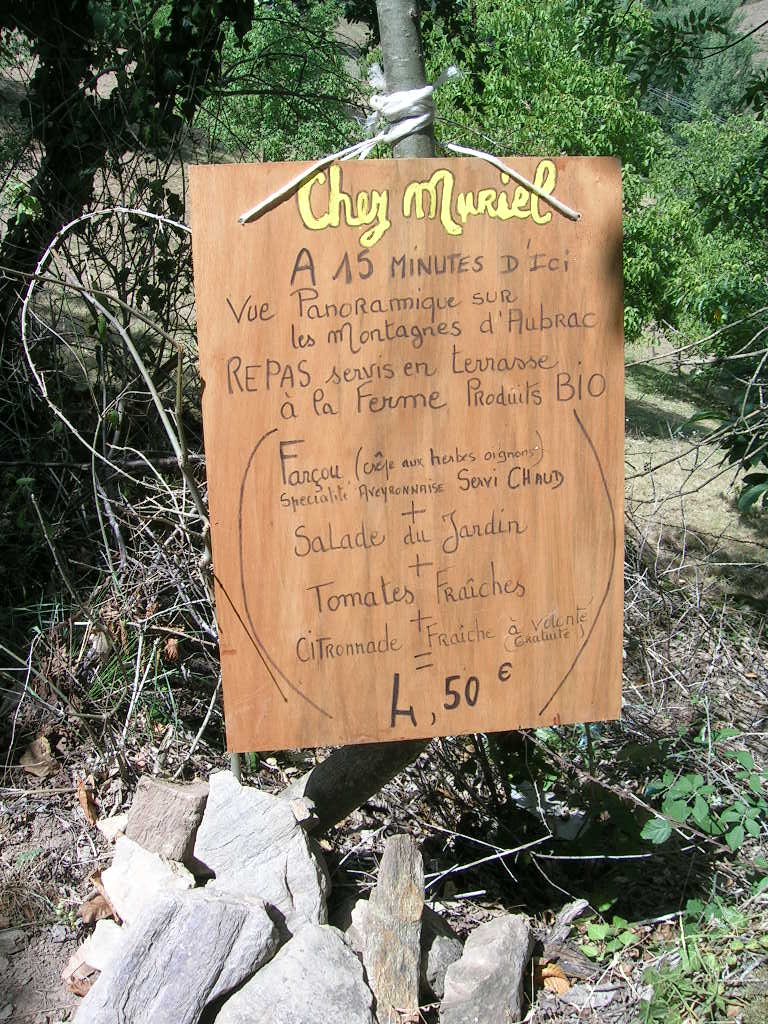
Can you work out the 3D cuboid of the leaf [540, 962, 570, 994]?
[{"bbox_3d":[0.227,0.617,1.370,0.042,0.026,0.038,-1,13,0],"label":"leaf"}]

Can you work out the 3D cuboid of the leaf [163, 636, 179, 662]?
[{"bbox_3d":[-0.412,0.266,2.000,0.033,0.045,0.030,-1,13,0],"label":"leaf"}]

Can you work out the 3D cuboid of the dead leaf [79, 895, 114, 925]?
[{"bbox_3d":[-0.411,0.568,1.480,0.053,0.028,0.039,-1,13,0],"label":"dead leaf"}]

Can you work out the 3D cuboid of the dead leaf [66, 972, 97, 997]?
[{"bbox_3d":[-0.400,0.625,1.370,0.042,0.021,0.033,-1,13,0],"label":"dead leaf"}]

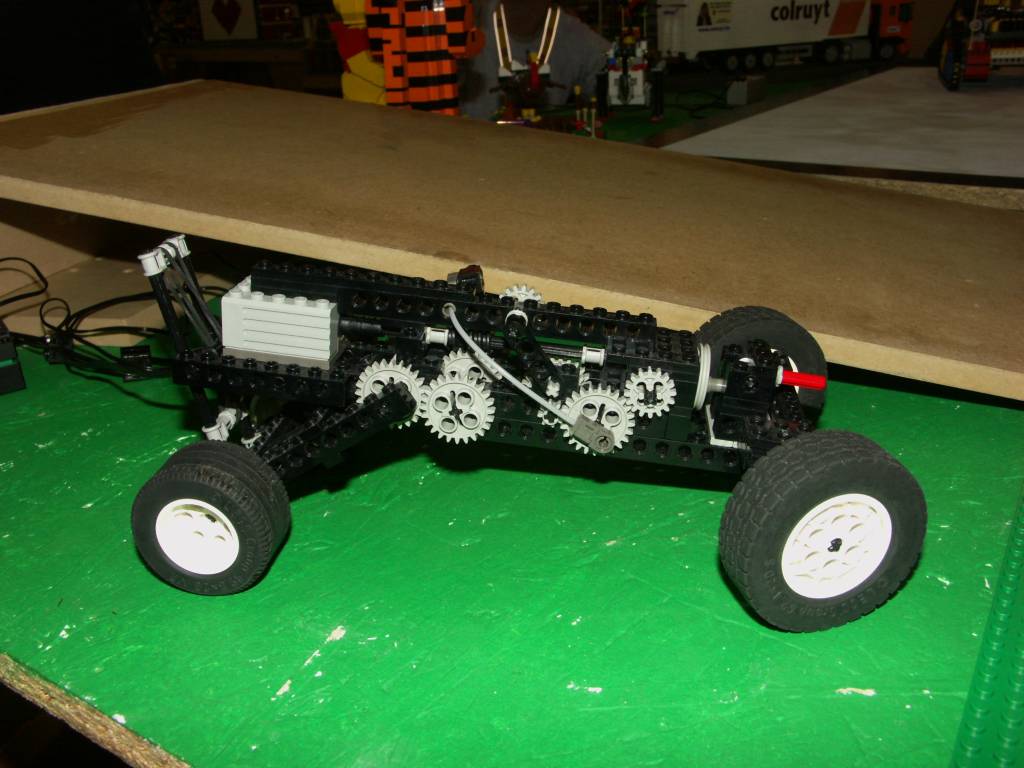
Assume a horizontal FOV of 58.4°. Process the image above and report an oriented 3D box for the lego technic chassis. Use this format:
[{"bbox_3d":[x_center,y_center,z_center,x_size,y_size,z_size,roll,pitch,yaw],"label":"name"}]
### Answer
[{"bbox_3d":[0.003,0.001,0.341,0.263,0.113,0.160,0,22,6],"label":"lego technic chassis"}]

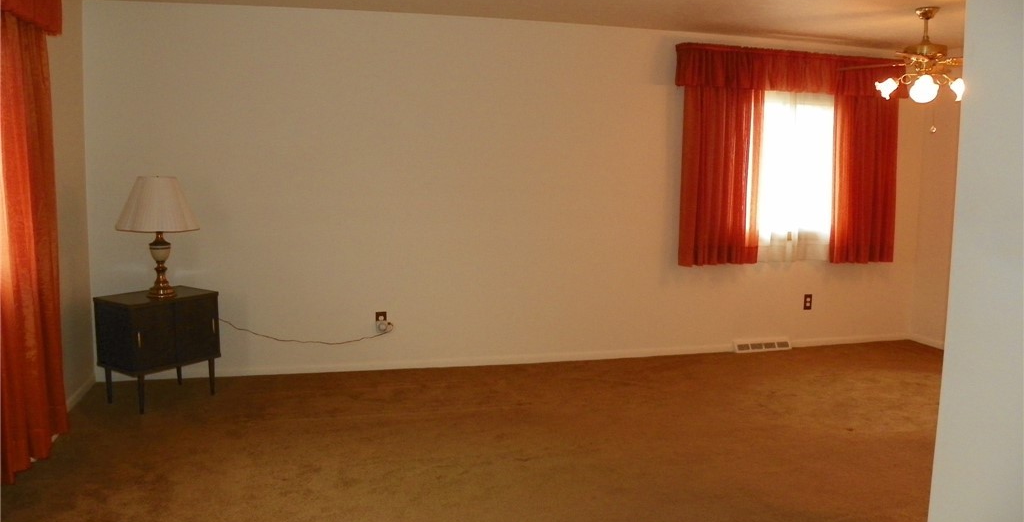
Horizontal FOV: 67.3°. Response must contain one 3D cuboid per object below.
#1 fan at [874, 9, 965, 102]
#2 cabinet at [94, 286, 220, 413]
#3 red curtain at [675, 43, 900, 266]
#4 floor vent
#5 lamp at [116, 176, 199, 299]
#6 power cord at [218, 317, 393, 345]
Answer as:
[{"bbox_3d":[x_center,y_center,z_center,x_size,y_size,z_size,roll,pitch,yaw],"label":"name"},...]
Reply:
[{"bbox_3d":[2.483,-1.237,4.620,1.100,0.580,1.100,-1,7,-14],"label":"fan"},{"bbox_3d":[-2.122,0.523,4.642,0.391,0.638,0.555,5,8,33],"label":"cabinet"},{"bbox_3d":[2.157,-0.789,5.930,1.920,1.630,0.190,-1,7,-14],"label":"red curtain"},{"bbox_3d":[2.039,0.686,6.154,0.500,0.085,0.050,-1,7,-14],"label":"floor vent"},{"bbox_3d":[-2.085,-0.146,4.557,0.455,0.712,0.455,-1,7,-14],"label":"lamp"},{"bbox_3d":[-1.384,0.470,5.198,1.153,0.243,0.100,-1,7,-14],"label":"power cord"}]

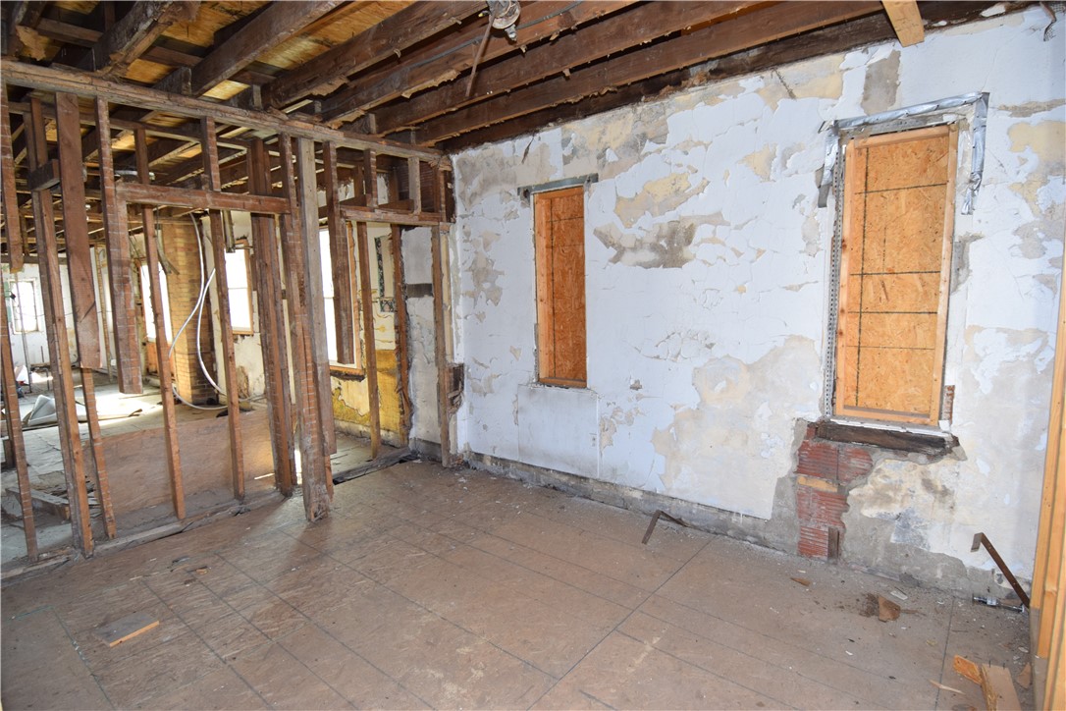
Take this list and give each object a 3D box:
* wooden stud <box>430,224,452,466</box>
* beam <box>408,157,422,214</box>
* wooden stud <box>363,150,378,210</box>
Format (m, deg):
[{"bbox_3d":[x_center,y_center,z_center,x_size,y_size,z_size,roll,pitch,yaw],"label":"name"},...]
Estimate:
[{"bbox_3d":[-0.867,-0.064,4.984,0.090,2.260,0.055,3,8,39],"label":"wooden stud"},{"bbox_3d":[-0.991,-1.423,4.510,0.105,0.455,0.050,4,8,39],"label":"beam"},{"bbox_3d":[-1.266,-1.364,4.172,0.098,0.455,0.054,4,8,39],"label":"wooden stud"}]

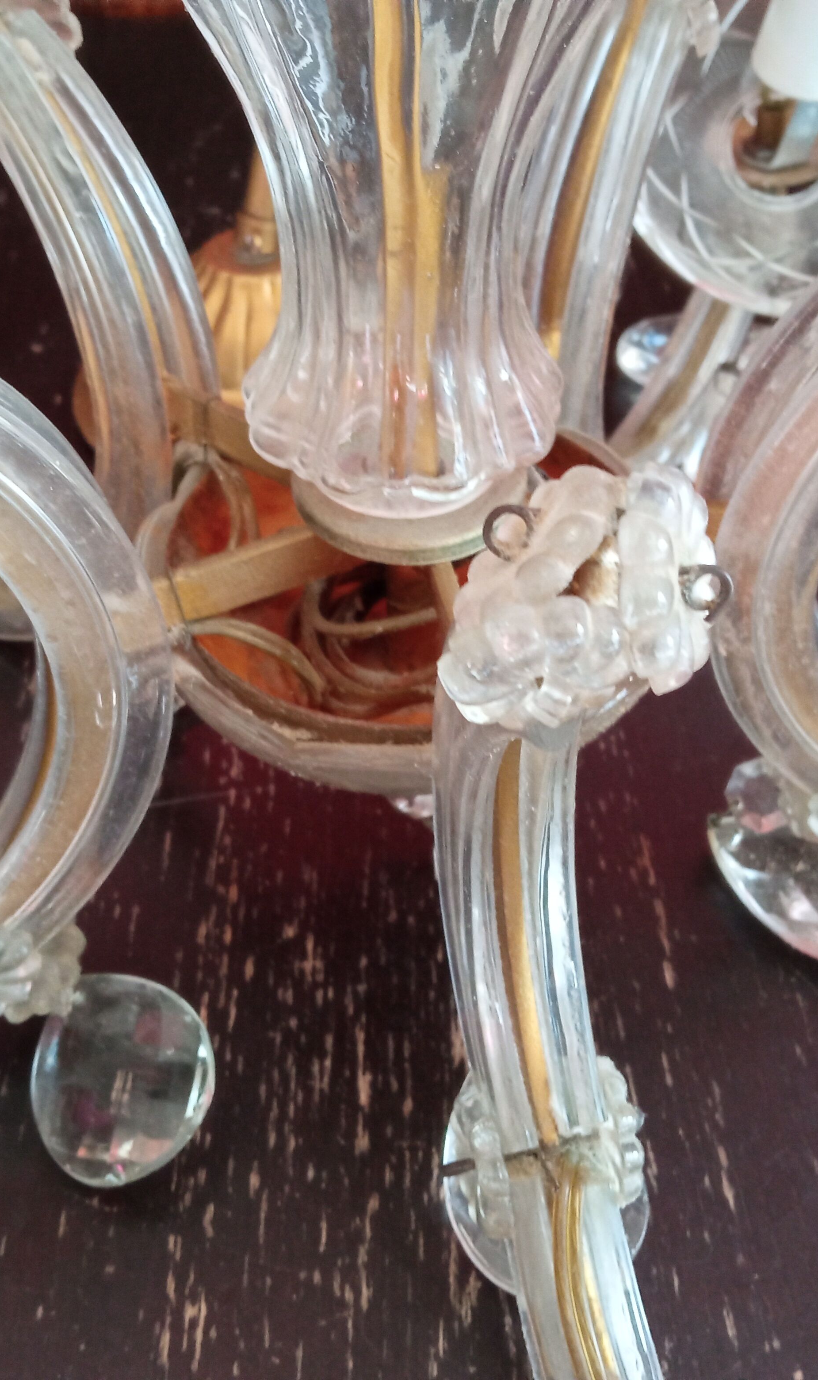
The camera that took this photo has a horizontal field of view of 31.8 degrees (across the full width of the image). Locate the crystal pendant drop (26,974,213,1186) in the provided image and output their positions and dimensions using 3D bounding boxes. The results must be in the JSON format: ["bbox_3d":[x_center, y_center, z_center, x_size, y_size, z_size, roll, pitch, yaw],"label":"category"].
[{"bbox_3d":[-0.058,0.074,0.281,0.037,0.013,0.048,-25,62,-21],"label":"crystal pendant drop"}]

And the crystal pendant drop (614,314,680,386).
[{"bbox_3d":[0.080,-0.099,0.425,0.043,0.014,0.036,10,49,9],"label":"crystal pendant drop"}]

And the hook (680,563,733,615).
[{"bbox_3d":[0.032,-0.011,0.156,0.006,0.006,0.003,1,4,12],"label":"hook"}]

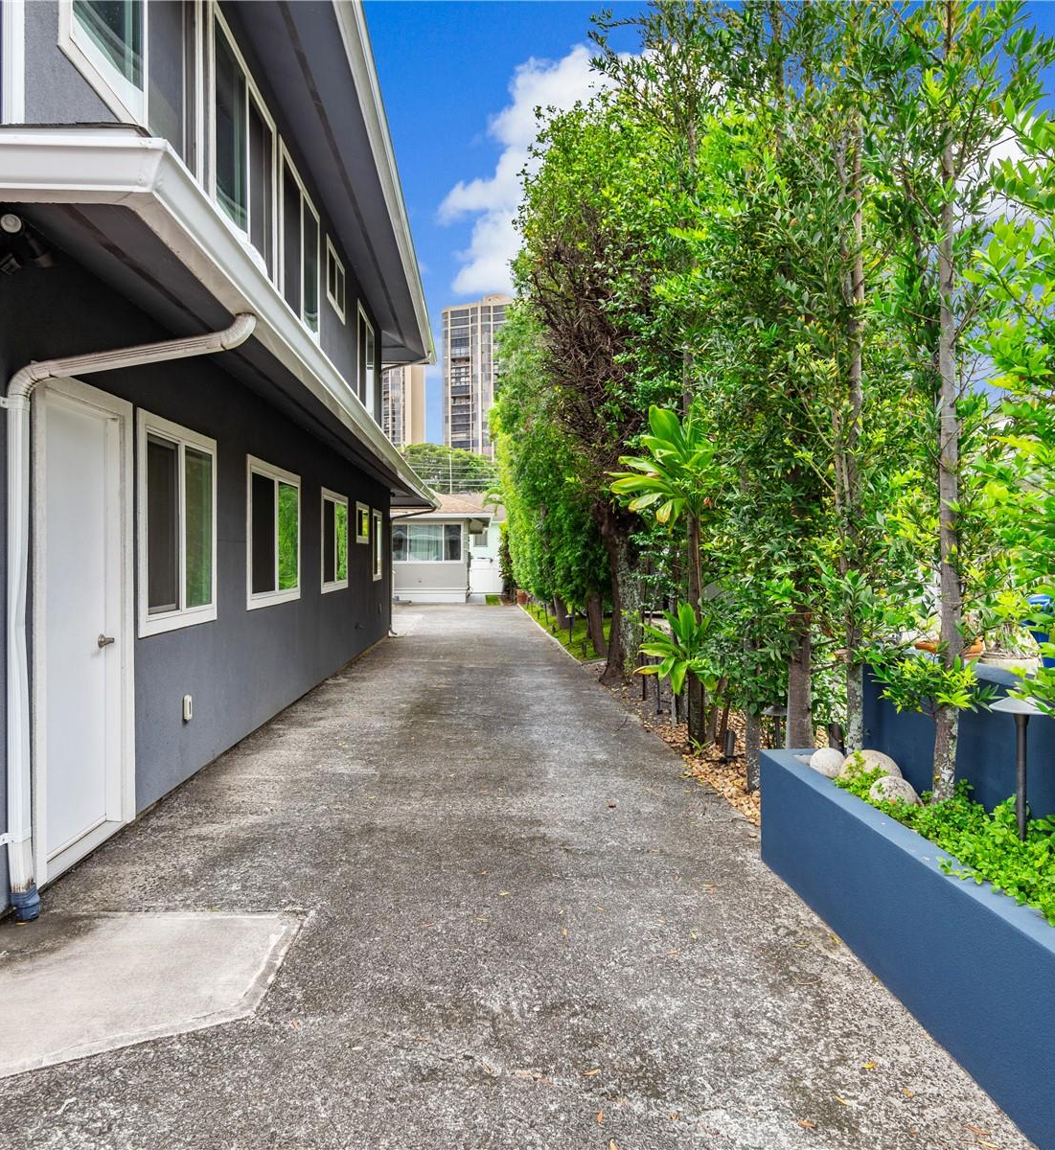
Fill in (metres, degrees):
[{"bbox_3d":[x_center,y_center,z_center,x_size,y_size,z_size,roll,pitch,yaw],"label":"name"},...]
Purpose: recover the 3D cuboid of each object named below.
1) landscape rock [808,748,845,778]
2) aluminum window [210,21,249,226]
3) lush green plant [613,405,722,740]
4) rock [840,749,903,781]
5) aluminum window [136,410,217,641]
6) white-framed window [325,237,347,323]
[{"bbox_3d":[1.315,0.835,3.893,0.156,0.145,0.155,0,1,-3],"label":"landscape rock"},{"bbox_3d":[-2.205,-3.279,6.567,0.060,1.265,0.976,0,1,-3],"label":"aluminum window"},{"bbox_3d":[1.038,0.009,6.583,0.800,2.500,0.800,0,1,-3],"label":"lush green plant"},{"bbox_3d":[1.444,0.827,3.719,0.245,0.190,0.235,0,1,-3],"label":"rock"},{"bbox_3d":[-2.142,-0.297,5.515,0.060,1.250,1.434,0,1,-3],"label":"aluminum window"},{"bbox_3d":[-2.437,-3.739,11.336,0.060,0.755,1.413,0,1,-3],"label":"white-framed window"}]

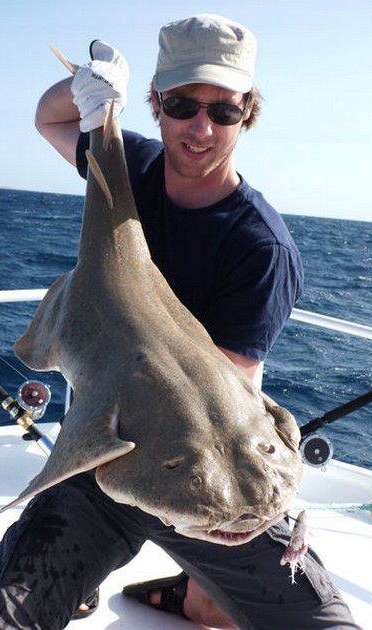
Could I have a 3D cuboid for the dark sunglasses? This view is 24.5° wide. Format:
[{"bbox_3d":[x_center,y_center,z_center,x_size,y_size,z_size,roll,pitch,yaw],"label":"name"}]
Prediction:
[{"bbox_3d":[0.030,-0.355,1.415,0.142,0.048,0.135,6,25,-4],"label":"dark sunglasses"}]

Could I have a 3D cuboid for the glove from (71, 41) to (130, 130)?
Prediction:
[{"bbox_3d":[-0.138,-0.366,1.370,0.098,0.145,0.115,3,13,-1],"label":"glove"}]

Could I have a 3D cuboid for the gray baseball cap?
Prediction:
[{"bbox_3d":[0.034,-0.447,1.450,0.175,0.130,0.250,3,18,-2],"label":"gray baseball cap"}]

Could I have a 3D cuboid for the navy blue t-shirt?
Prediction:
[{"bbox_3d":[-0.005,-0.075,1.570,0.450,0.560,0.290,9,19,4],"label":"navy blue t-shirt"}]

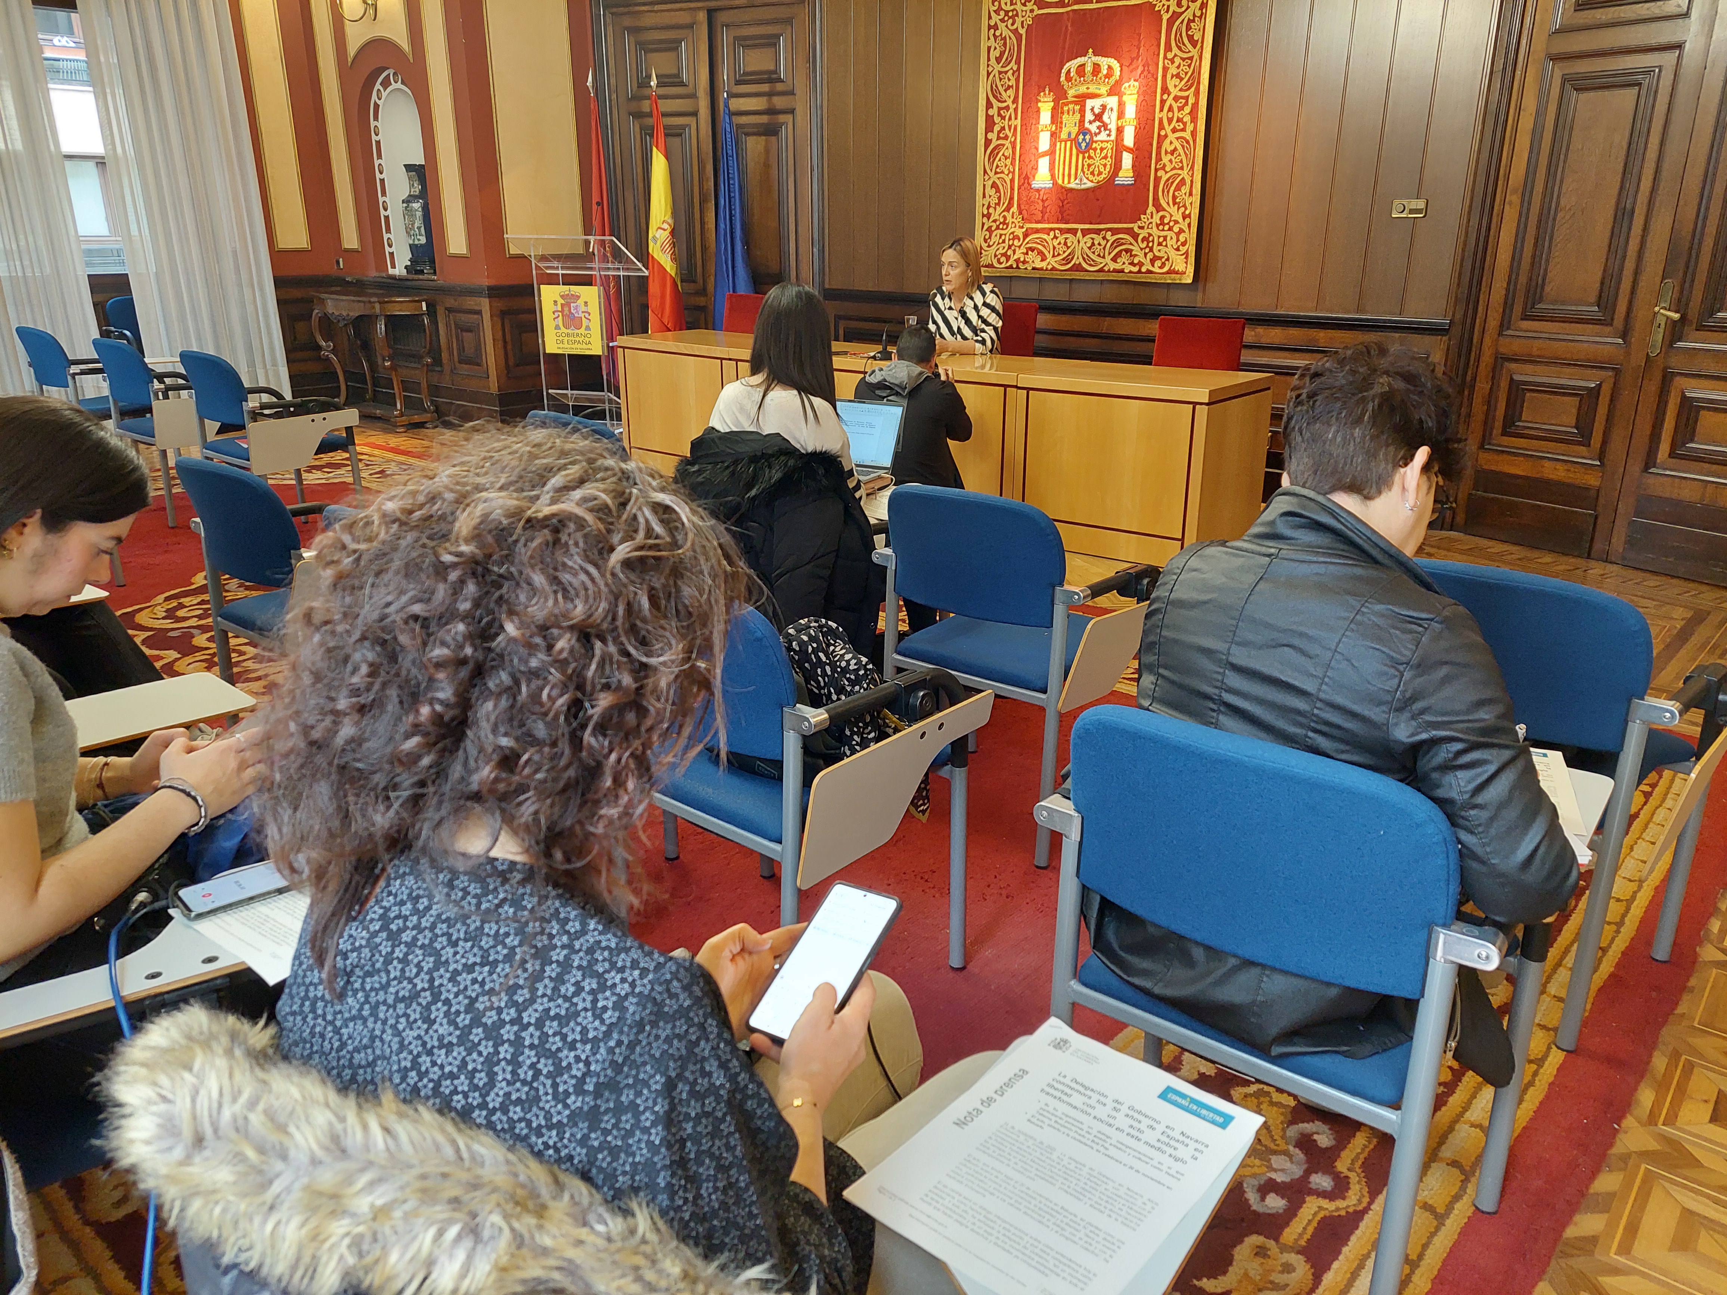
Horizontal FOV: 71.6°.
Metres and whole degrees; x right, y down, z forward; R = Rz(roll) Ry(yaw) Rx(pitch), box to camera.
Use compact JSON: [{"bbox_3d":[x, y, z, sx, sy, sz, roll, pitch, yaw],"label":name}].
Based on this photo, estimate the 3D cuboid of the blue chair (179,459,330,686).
[{"bbox_3d":[-1.377,-0.095,3.193,0.605,0.848,0.520,14,24,35],"label":"blue chair"}]

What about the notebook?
[{"bbox_3d":[-0.084,-0.638,3.645,0.325,0.215,0.300,12,22,31],"label":"notebook"}]

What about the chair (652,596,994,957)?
[{"bbox_3d":[-0.140,0.229,2.229,0.599,0.842,0.512,16,25,38],"label":"chair"}]

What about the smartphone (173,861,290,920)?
[{"bbox_3d":[-0.703,0.266,1.392,0.162,0.011,0.077,-17,25,-40],"label":"smartphone"}]

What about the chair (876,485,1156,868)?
[{"bbox_3d":[0.399,0.010,2.907,0.605,0.848,0.520,16,24,37],"label":"chair"}]

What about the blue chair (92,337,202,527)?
[{"bbox_3d":[-3.442,-1.106,6.084,0.605,0.848,0.520,14,24,35],"label":"blue chair"}]

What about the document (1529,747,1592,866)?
[{"bbox_3d":[0.874,0.185,1.675,0.210,0.006,0.297,8,21,22],"label":"document"}]

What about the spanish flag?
[{"bbox_3d":[-1.369,-2.906,8.416,0.280,1.830,0.170,16,25,38],"label":"spanish flag"}]

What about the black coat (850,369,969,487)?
[{"bbox_3d":[0.202,-0.897,4.900,0.490,0.560,0.400,4,19,11],"label":"black coat"}]

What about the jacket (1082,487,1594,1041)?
[{"bbox_3d":[0.612,0.142,1.550,0.560,0.660,0.450,15,24,37],"label":"jacket"}]

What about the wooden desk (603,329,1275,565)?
[{"bbox_3d":[0.180,-1.167,6.377,3.801,0.772,0.682,16,25,38],"label":"wooden desk"}]

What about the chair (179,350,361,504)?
[{"bbox_3d":[-2.696,-0.915,5.542,0.599,0.842,0.512,14,23,35],"label":"chair"}]

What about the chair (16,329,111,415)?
[{"bbox_3d":[-4.312,-1.356,6.797,0.585,0.848,0.520,14,23,34],"label":"chair"}]

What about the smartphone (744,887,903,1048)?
[{"bbox_3d":[-0.033,0.285,1.073,0.077,0.010,0.163,10,50,36],"label":"smartphone"}]

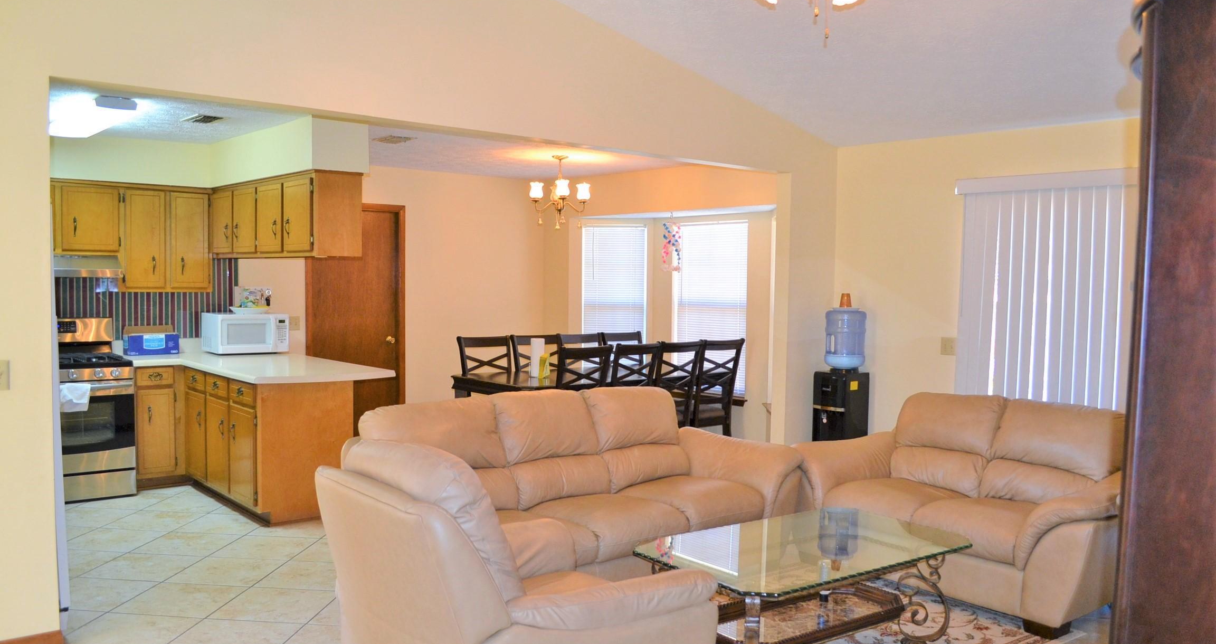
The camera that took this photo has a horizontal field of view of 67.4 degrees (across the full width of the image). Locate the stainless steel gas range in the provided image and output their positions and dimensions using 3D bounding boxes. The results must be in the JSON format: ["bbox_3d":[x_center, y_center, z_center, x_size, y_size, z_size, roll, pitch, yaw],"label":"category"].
[{"bbox_3d":[-3.579,0.580,5.947,0.760,1.180,0.700,-2,4,-43],"label":"stainless steel gas range"}]

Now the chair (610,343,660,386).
[{"bbox_3d":[0.043,0.673,6.970,0.450,1.050,0.560,-2,4,-42],"label":"chair"}]

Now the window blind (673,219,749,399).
[{"bbox_3d":[0.931,-0.127,8.204,0.050,1.520,0.830,-2,4,-42],"label":"window blind"}]

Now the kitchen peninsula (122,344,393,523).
[{"bbox_3d":[-2.452,0.703,6.180,1.190,0.940,2.020,-2,4,-41],"label":"kitchen peninsula"}]

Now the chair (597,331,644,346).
[{"bbox_3d":[0.265,0.627,7.926,0.450,1.050,0.560,-2,4,-42],"label":"chair"}]

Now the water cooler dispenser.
[{"bbox_3d":[1.614,0.519,6.311,0.300,1.420,0.285,-2,4,-42],"label":"water cooler dispenser"}]

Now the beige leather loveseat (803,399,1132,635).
[{"bbox_3d":[1.771,0.831,4.532,0.920,0.940,1.580,-2,4,-43],"label":"beige leather loveseat"}]

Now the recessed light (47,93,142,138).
[{"bbox_3d":[-2.909,-1.156,5.129,0.230,0.090,1.270,-2,4,-40],"label":"recessed light"}]

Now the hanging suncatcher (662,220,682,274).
[{"bbox_3d":[0.545,-0.638,7.750,0.150,0.440,0.170,-1,4,-40],"label":"hanging suncatcher"}]

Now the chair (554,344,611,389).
[{"bbox_3d":[-0.328,0.672,6.480,0.460,1.020,0.550,-2,4,-39],"label":"chair"}]

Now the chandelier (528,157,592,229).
[{"bbox_3d":[-0.380,-1.027,7.220,0.480,0.585,0.480,1,3,0],"label":"chandelier"}]

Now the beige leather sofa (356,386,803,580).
[{"bbox_3d":[-0.099,0.826,4.277,2.160,0.950,0.930,-2,4,-39],"label":"beige leather sofa"}]

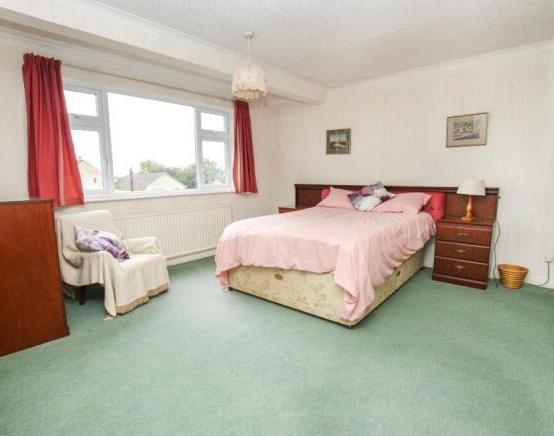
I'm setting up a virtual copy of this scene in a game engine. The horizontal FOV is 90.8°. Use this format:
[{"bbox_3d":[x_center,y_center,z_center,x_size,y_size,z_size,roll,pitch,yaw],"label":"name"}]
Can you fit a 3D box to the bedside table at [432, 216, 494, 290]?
[{"bbox_3d":[2.119,0.370,3.085,0.490,0.670,0.420,6,12,41],"label":"bedside table"}]

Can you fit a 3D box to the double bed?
[{"bbox_3d":[0.733,0.208,3.229,1.480,1.010,2.080,7,12,42],"label":"double bed"}]

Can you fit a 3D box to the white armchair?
[{"bbox_3d":[-1.647,0.389,2.811,0.810,0.890,0.640,3,10,25],"label":"white armchair"}]

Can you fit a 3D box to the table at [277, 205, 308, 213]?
[{"bbox_3d":[0.357,0.151,4.773,0.490,0.670,0.420,6,12,41],"label":"table"}]

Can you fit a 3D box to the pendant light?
[{"bbox_3d":[-0.236,-1.347,2.400,0.310,0.520,0.310,-1,9,0],"label":"pendant light"}]

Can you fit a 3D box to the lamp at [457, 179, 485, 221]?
[{"bbox_3d":[2.147,-0.192,3.027,0.260,0.455,0.260,7,12,44],"label":"lamp"}]

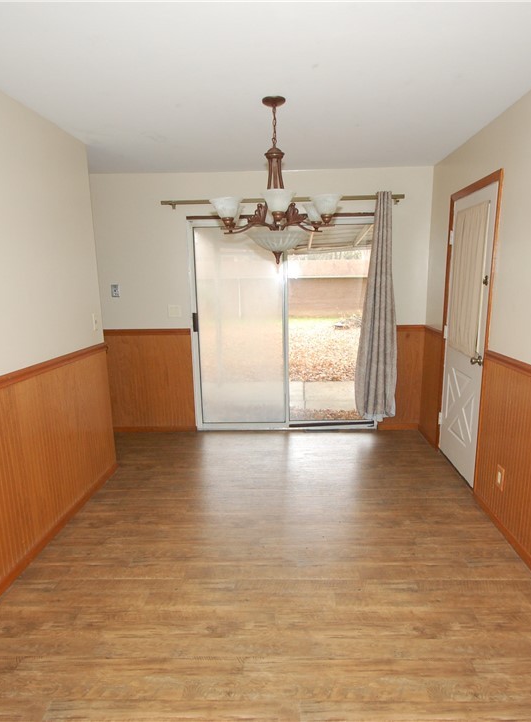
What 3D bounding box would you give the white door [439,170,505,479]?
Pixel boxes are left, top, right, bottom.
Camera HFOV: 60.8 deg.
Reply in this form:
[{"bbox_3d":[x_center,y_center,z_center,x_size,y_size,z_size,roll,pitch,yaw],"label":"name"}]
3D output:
[{"bbox_3d":[1.462,-0.158,3.337,0.045,2.020,0.765,0,11,4],"label":"white door"}]

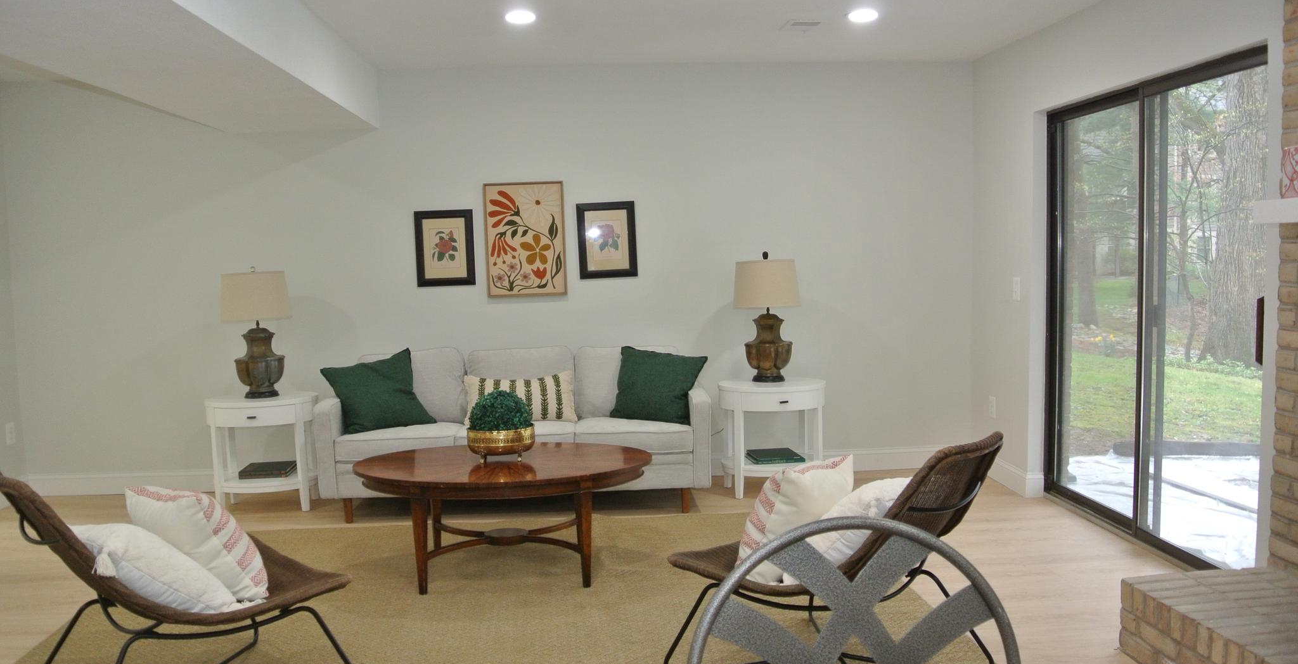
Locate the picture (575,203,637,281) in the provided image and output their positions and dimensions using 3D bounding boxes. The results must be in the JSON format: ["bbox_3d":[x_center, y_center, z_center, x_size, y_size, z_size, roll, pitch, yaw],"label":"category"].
[{"bbox_3d":[-0.242,-0.536,5.707,0.337,0.441,0.025,-2,4,-4],"label":"picture"}]

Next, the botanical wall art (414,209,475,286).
[{"bbox_3d":[-1.179,-0.485,5.649,0.333,0.434,0.025,-2,4,-4],"label":"botanical wall art"}]

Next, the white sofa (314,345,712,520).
[{"bbox_3d":[-0.703,0.513,5.315,1.990,0.830,0.830,-2,4,-4],"label":"white sofa"}]

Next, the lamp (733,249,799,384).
[{"bbox_3d":[0.662,-0.080,5.465,0.375,0.730,0.365,-2,4,-4],"label":"lamp"}]

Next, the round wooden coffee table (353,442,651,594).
[{"bbox_3d":[-0.615,0.786,4.181,1.260,0.460,0.810,-2,4,-4],"label":"round wooden coffee table"}]

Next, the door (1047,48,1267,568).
[{"bbox_3d":[2.236,-0.069,4.319,0.110,2.030,1.810,-2,4,-4],"label":"door"}]

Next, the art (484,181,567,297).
[{"bbox_3d":[-0.717,-0.538,5.671,0.457,0.661,0.030,-2,4,-4],"label":"art"}]

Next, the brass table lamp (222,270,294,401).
[{"bbox_3d":[-2.134,0.004,5.297,0.380,0.710,0.370,-2,4,-4],"label":"brass table lamp"}]

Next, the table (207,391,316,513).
[{"bbox_3d":[-2.096,0.658,5.319,0.590,0.600,0.440,-2,4,-4],"label":"table"}]

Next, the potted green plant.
[{"bbox_3d":[-0.644,0.402,4.220,0.295,0.305,0.290,-2,4,-4],"label":"potted green plant"}]

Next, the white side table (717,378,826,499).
[{"bbox_3d":[0.694,0.588,5.448,0.600,0.600,0.440,-2,4,-4],"label":"white side table"}]

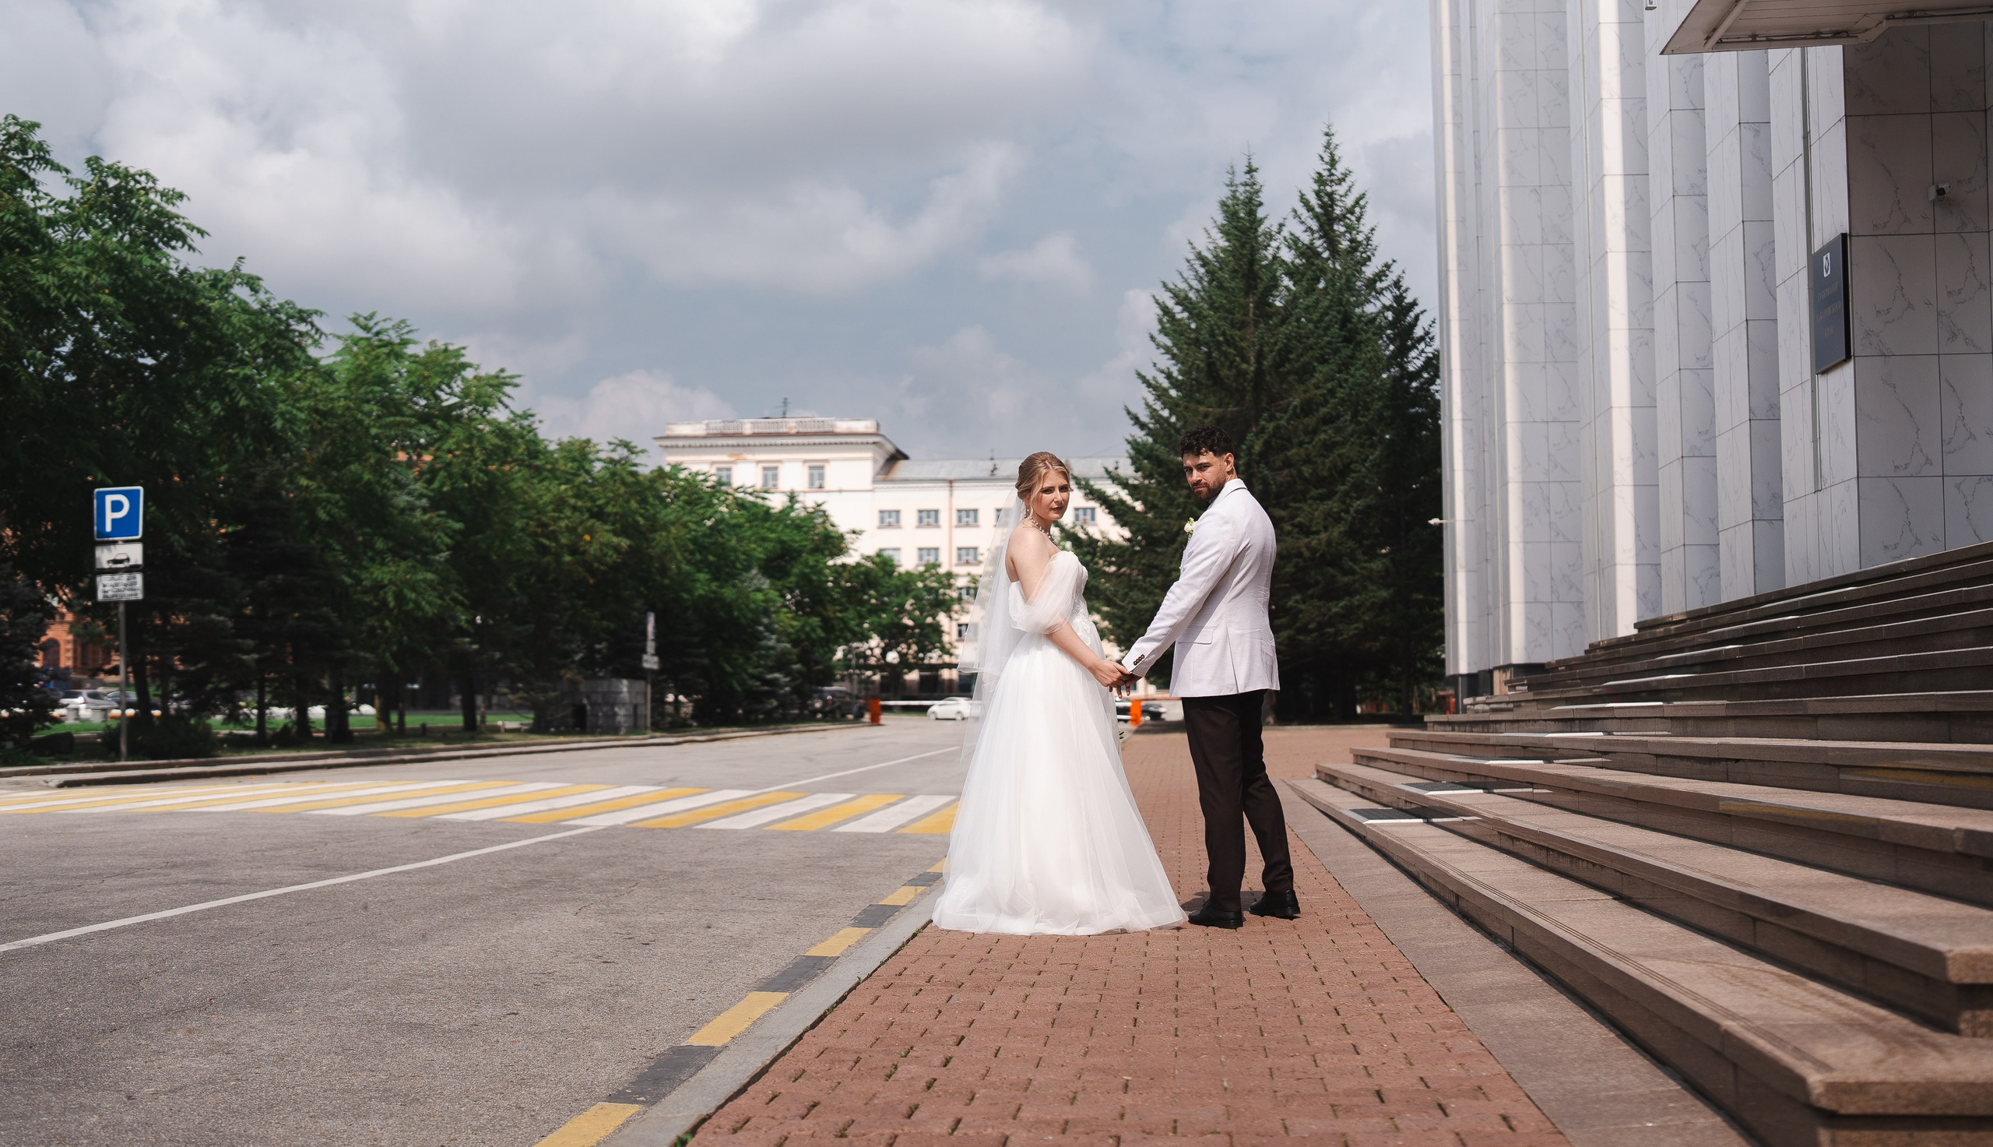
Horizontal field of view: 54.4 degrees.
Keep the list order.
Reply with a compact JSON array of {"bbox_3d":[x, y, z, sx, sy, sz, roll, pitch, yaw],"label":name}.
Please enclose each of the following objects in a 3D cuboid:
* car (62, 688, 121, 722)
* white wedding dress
[{"bbox_3d":[-51.800,7.500,111.000,1.730,1.570,4.400,0,-4,4],"label":"car"},{"bbox_3d":[0.228,0.567,7.000,0.900,1.360,0.820,1,-4,-11],"label":"white wedding dress"}]

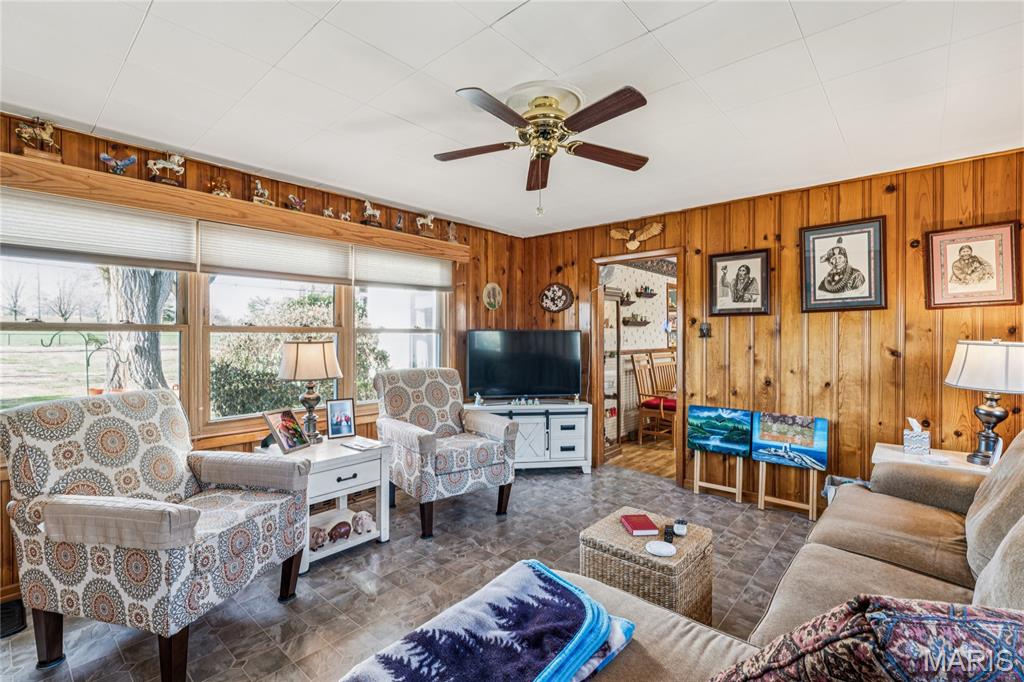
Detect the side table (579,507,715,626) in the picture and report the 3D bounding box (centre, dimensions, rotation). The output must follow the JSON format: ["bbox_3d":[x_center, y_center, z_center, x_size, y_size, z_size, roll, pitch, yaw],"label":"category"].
[{"bbox_3d":[0.610,1.085,2.054,0.445,0.445,0.445,0,1,41],"label":"side table"}]

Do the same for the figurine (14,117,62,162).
[{"bbox_3d":[-2.364,-1.009,2.274,0.075,0.216,0.162,0,0,42],"label":"figurine"}]

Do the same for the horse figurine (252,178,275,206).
[{"bbox_3d":[-1.663,-0.996,3.064,0.070,0.178,0.137,0,0,24],"label":"horse figurine"}]

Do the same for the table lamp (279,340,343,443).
[{"bbox_3d":[-1.371,0.327,3.091,0.415,0.705,0.415,0,1,41],"label":"table lamp"}]

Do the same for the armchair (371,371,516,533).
[{"bbox_3d":[-0.530,0.775,3.540,0.770,1.040,0.890,0,0,-33],"label":"armchair"}]

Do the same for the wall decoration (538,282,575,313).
[{"bbox_3d":[0.472,-0.460,4.818,0.380,0.310,0.090,0,0,42],"label":"wall decoration"}]

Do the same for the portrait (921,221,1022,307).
[{"bbox_3d":[2.826,-0.454,2.798,0.410,0.493,0.030,0,1,41],"label":"portrait"}]

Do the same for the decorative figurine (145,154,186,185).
[{"bbox_3d":[-2.022,-1.002,2.659,0.070,0.196,0.180,0,0,42],"label":"decorative figurine"}]

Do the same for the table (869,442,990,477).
[{"bbox_3d":[2.469,0.982,2.636,0.580,0.610,0.480,0,0,42],"label":"table"}]

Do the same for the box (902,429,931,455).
[{"bbox_3d":[2.468,0.623,2.778,0.112,0.125,0.112,0,1,41],"label":"box"}]

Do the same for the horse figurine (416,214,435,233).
[{"bbox_3d":[-0.764,-1.043,4.019,0.070,0.170,0.185,0,0,43],"label":"horse figurine"}]

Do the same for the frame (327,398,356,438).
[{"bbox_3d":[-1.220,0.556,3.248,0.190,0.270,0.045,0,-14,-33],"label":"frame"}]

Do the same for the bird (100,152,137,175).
[{"bbox_3d":[-2.173,-0.969,2.509,0.165,0.110,0.085,0,0,-38],"label":"bird"}]

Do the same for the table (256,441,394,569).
[{"bbox_3d":[-1.204,0.987,2.914,0.625,0.610,0.595,0,0,42],"label":"table"}]

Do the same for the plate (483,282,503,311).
[{"bbox_3d":[-0.194,-0.468,4.798,0.030,0.292,0.280,0,0,42],"label":"plate"}]

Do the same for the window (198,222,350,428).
[{"bbox_3d":[-1.626,-0.112,3.237,0.110,1.290,1.020,0,1,41],"label":"window"}]

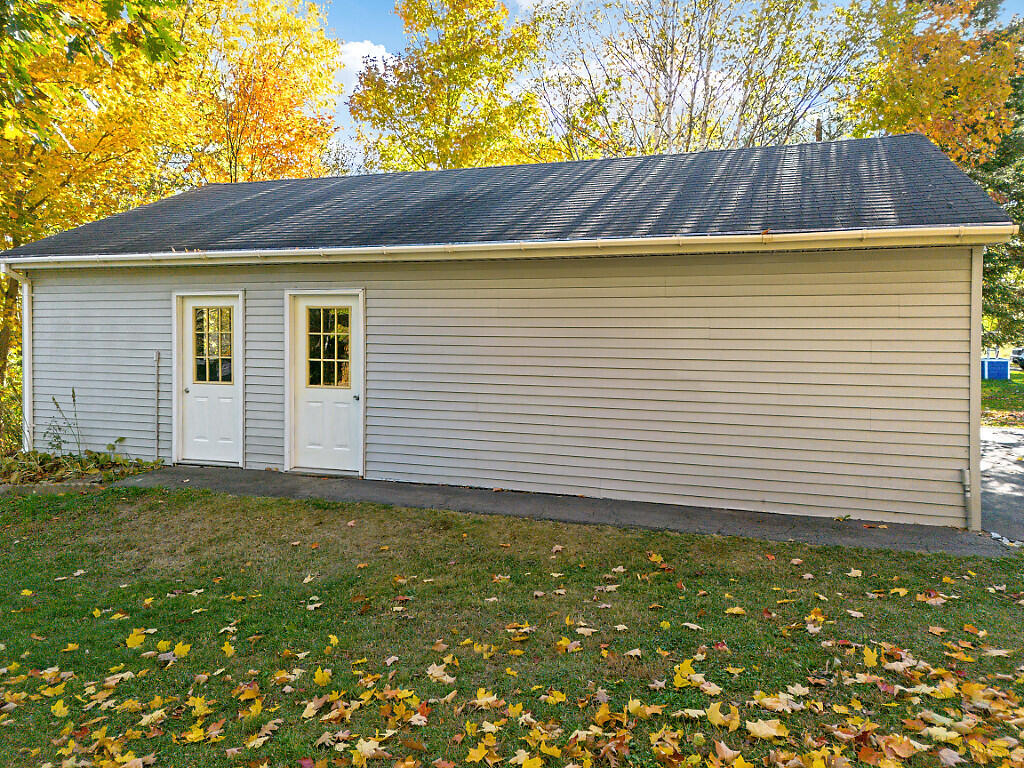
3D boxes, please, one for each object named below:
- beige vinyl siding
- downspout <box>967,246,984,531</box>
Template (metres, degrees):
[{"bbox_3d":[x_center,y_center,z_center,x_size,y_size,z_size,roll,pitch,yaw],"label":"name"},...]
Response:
[{"bbox_3d":[-1.275,-0.140,7.900,11.050,2.430,0.120,1,2,18],"label":"beige vinyl siding"},{"bbox_3d":[4.000,0.030,6.120,0.100,2.420,0.090,0,1,18],"label":"downspout"}]

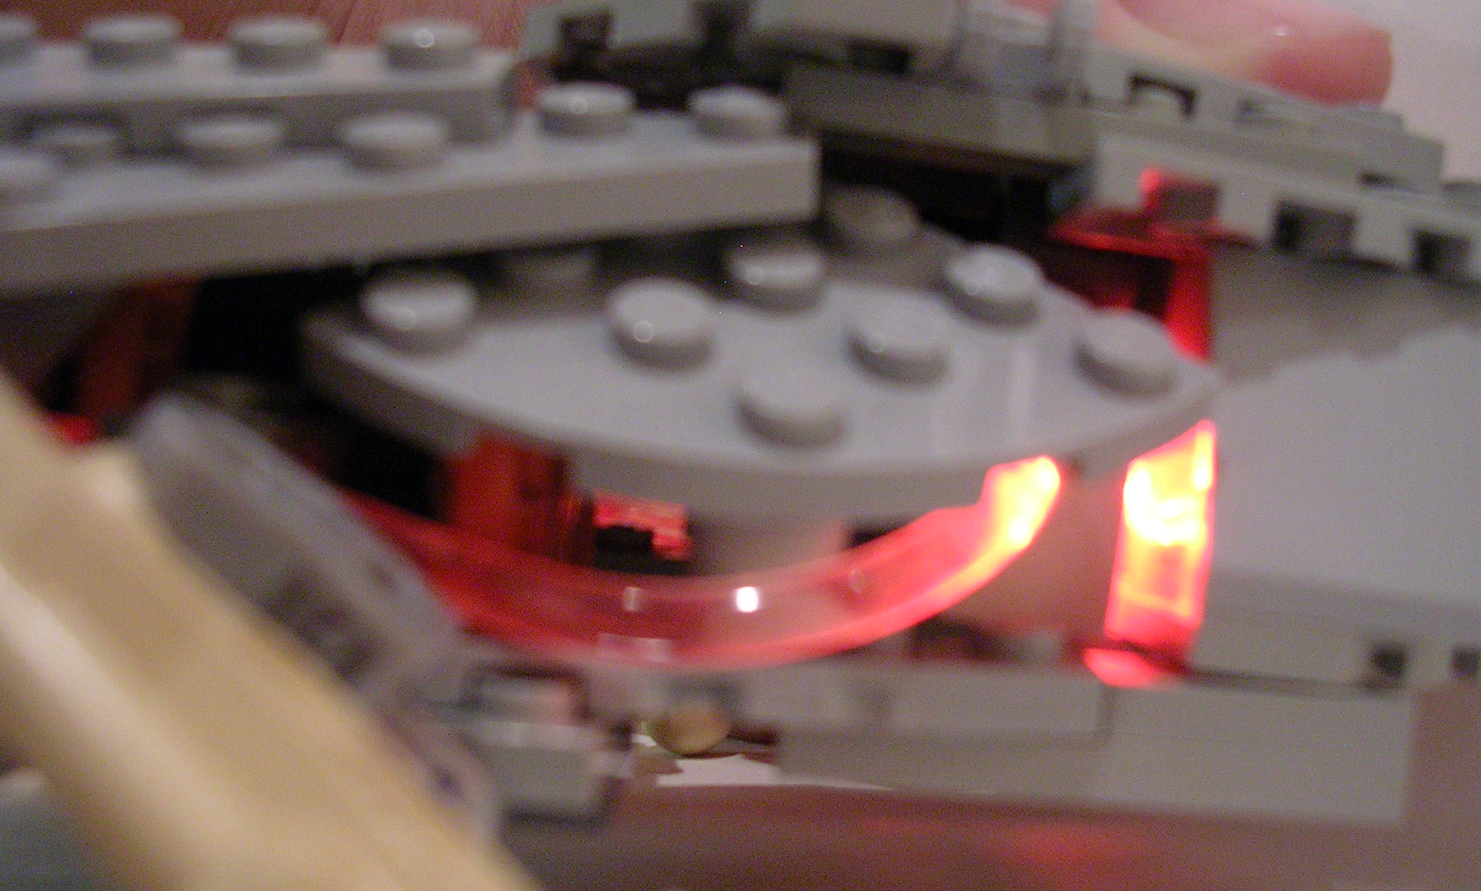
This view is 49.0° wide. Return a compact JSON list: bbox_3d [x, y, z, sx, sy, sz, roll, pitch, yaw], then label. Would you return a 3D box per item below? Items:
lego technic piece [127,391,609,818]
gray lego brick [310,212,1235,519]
[{"bbox_3d":[-0.015,0.006,0.064,0.008,0.008,0.019,-24,40,-35],"label":"lego technic piece"},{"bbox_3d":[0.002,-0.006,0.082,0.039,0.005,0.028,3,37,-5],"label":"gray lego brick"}]

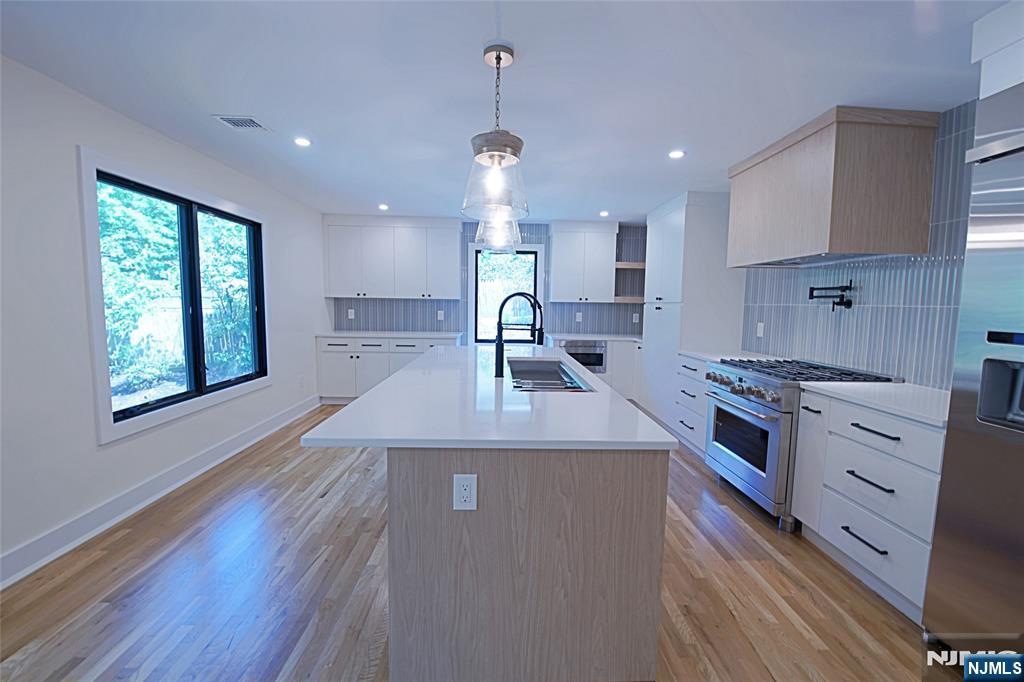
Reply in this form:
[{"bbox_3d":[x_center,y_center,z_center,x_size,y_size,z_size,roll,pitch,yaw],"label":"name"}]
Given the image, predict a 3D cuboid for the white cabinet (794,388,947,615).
[{"bbox_3d":[2.016,0.754,2.151,0.617,0.903,0.842,1,5,-2],"label":"white cabinet"}]

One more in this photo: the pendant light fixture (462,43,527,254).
[{"bbox_3d":[-0.065,-0.914,1.897,0.308,0.696,0.308,1,5,-2],"label":"pendant light fixture"}]

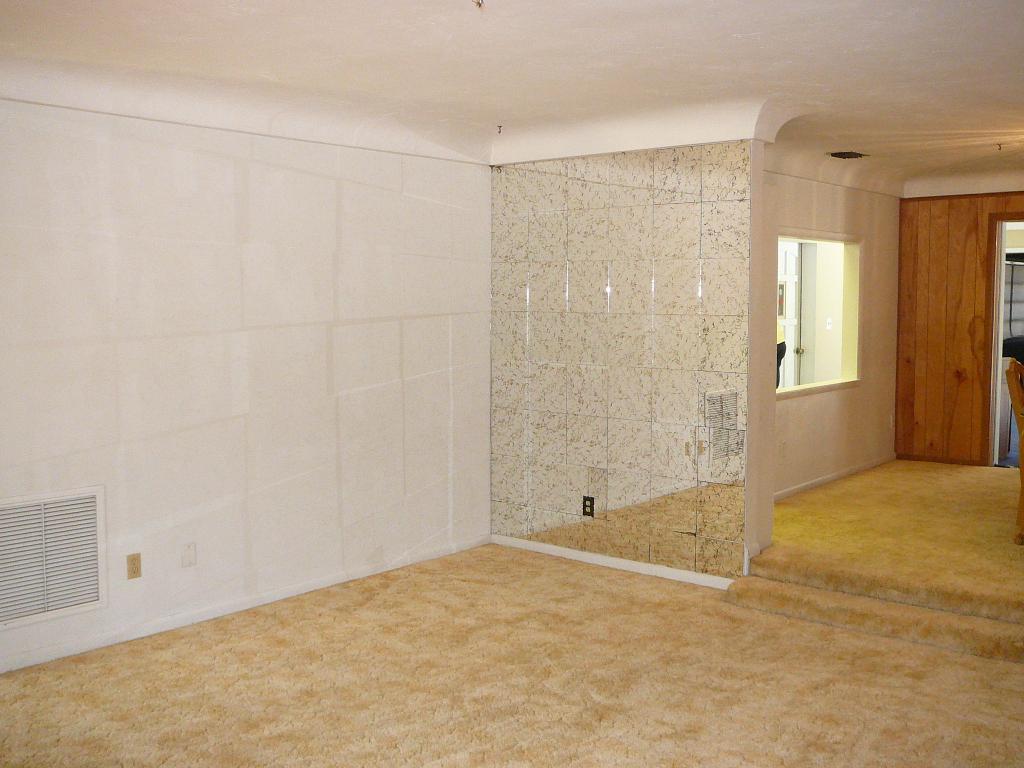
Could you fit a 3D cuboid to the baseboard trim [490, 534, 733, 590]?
[{"bbox_3d":[0.522,1.052,6.182,1.750,0.068,0.020,4,6,41],"label":"baseboard trim"}]

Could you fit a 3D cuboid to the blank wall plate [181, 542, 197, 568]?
[{"bbox_3d":[-1.582,0.845,5.080,0.008,0.113,0.072,4,6,40],"label":"blank wall plate"}]

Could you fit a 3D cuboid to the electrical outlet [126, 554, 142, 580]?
[{"bbox_3d":[-1.763,0.856,4.844,0.009,0.115,0.072,4,6,41],"label":"electrical outlet"}]

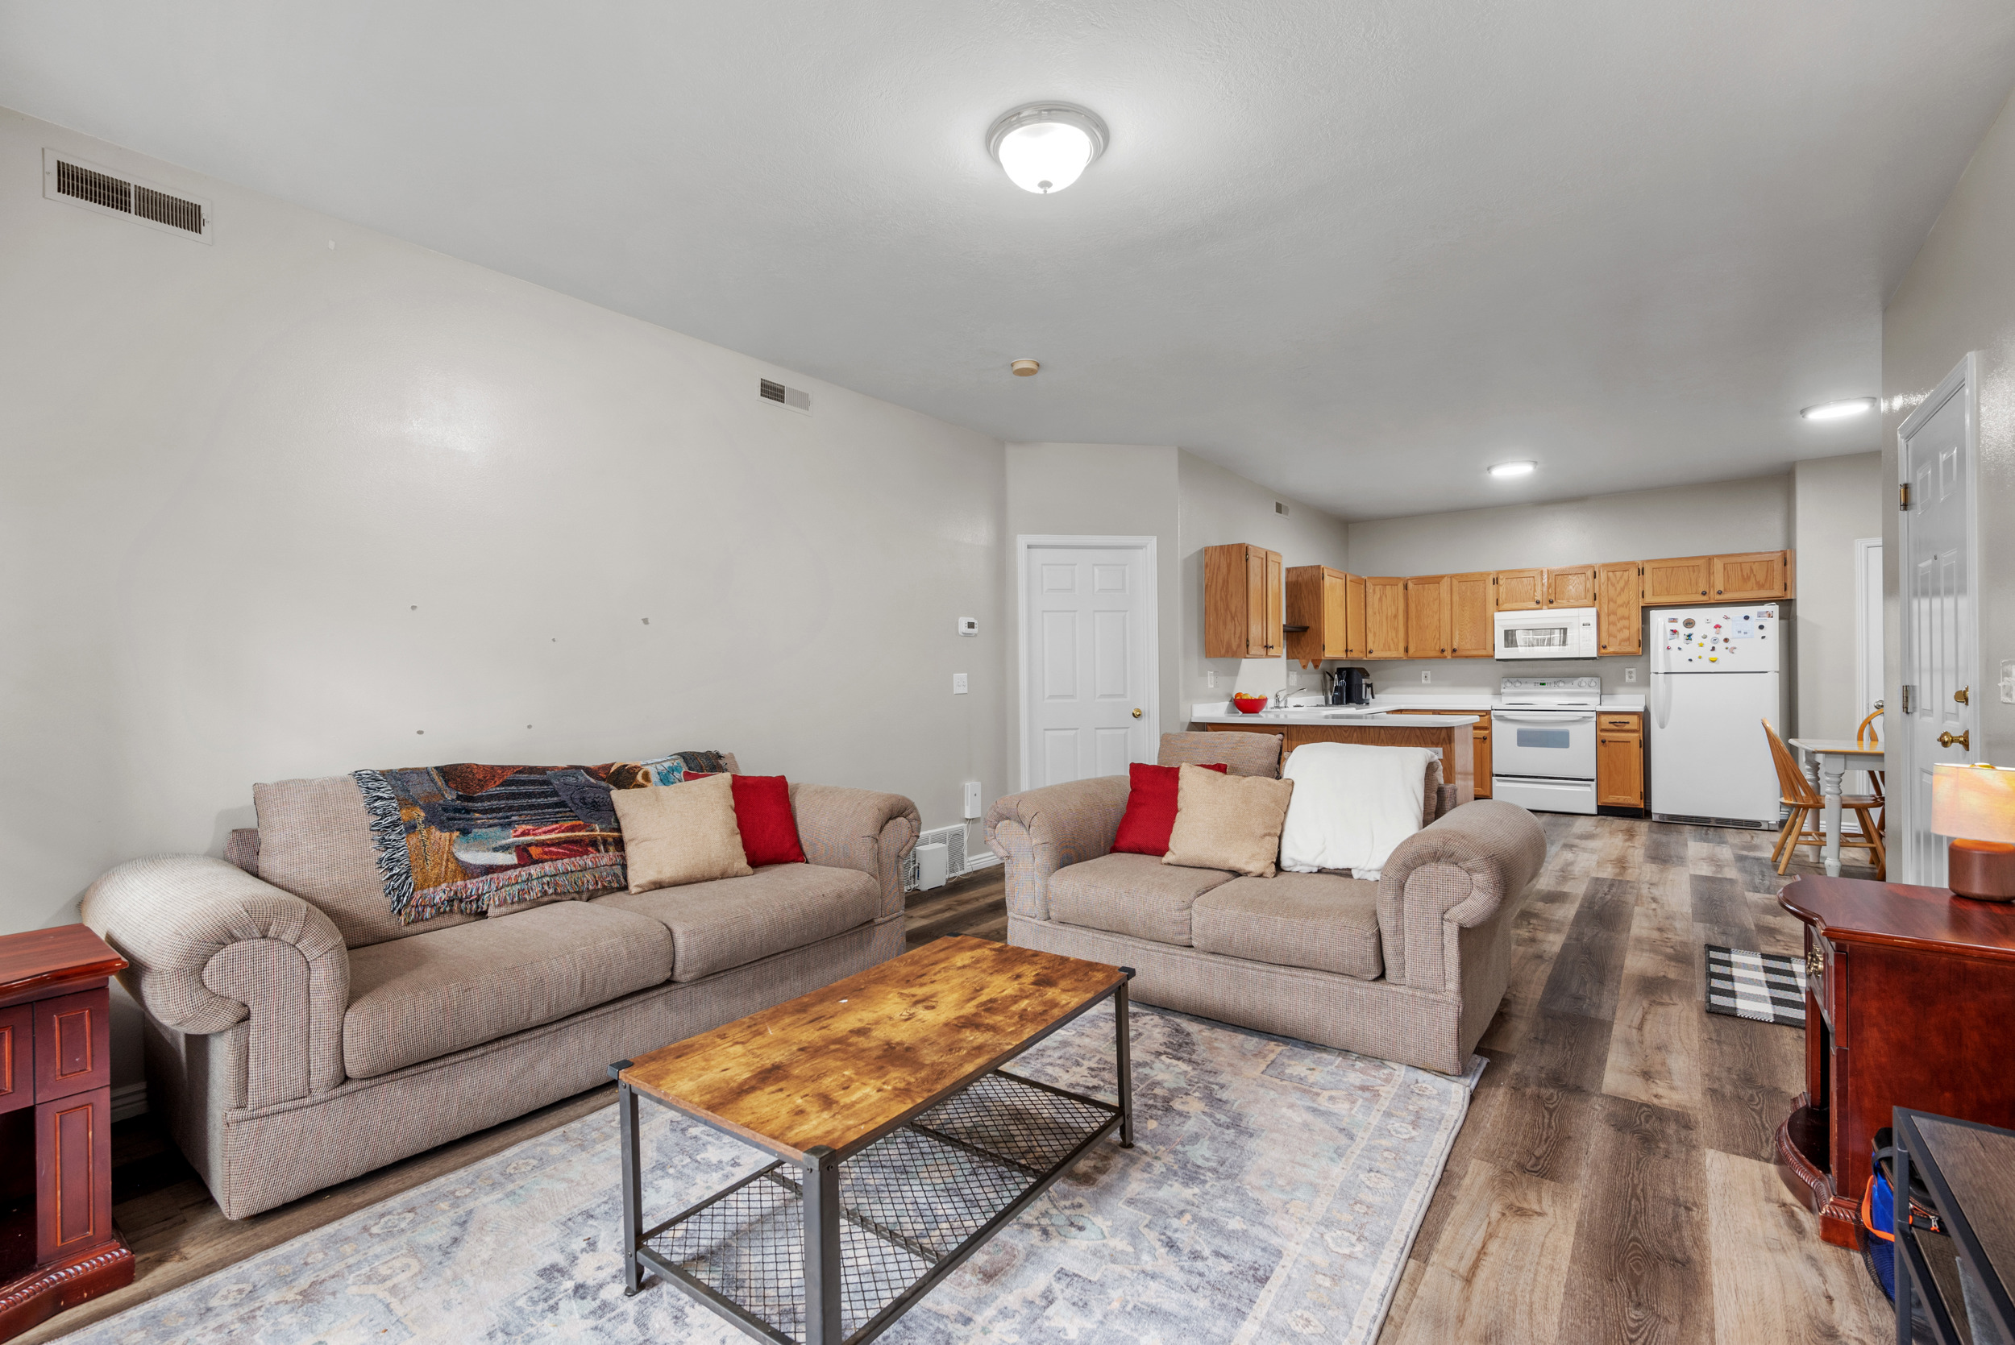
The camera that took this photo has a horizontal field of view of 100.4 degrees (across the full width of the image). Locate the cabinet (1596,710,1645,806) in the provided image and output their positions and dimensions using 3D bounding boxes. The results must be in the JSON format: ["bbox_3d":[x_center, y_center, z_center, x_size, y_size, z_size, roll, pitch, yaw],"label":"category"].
[{"bbox_3d":[5.159,0.749,7.045,0.300,0.865,0.610,-1,0,38],"label":"cabinet"}]

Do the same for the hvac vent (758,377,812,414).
[{"bbox_3d":[-1.099,-1.375,4.177,0.020,0.129,0.329,-1,0,38],"label":"hvac vent"}]

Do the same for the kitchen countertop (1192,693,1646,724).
[{"bbox_3d":[3.414,0.267,6.574,2.471,0.140,3.681,-1,0,38],"label":"kitchen countertop"}]

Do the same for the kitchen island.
[{"bbox_3d":[2.178,0.766,5.613,1.640,0.920,0.790,-1,0,38],"label":"kitchen island"}]

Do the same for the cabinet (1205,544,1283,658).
[{"bbox_3d":[1.740,-0.497,6.136,0.325,0.785,0.700,-1,0,38],"label":"cabinet"}]

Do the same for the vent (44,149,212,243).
[{"bbox_3d":[-2.496,-1.349,2.397,0.020,0.140,0.334,-1,0,38],"label":"vent"}]

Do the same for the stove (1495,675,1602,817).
[{"bbox_3d":[4.721,0.626,7.344,0.755,1.140,0.670,-1,0,38],"label":"stove"}]

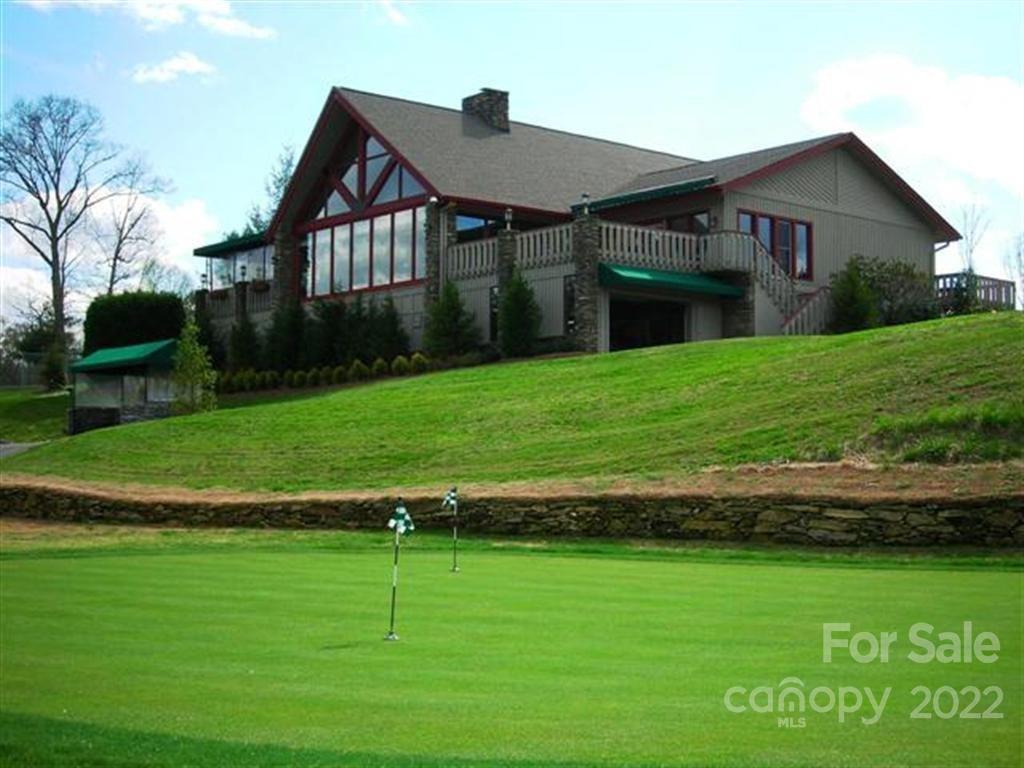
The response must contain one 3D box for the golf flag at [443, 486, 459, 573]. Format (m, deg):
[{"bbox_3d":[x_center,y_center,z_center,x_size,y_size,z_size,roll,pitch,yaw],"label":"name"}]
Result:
[{"bbox_3d":[-0.750,1.790,17.100,0.200,1.050,0.110,0,-3,0],"label":"golf flag"}]

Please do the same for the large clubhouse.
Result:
[{"bbox_3d":[2.741,-5.835,58.083,23.700,11.700,26.500,3,-4,-39],"label":"large clubhouse"}]

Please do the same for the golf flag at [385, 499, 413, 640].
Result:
[{"bbox_3d":[-0.862,1.411,10.600,0.210,1.060,0.120,0,-3,0],"label":"golf flag"}]

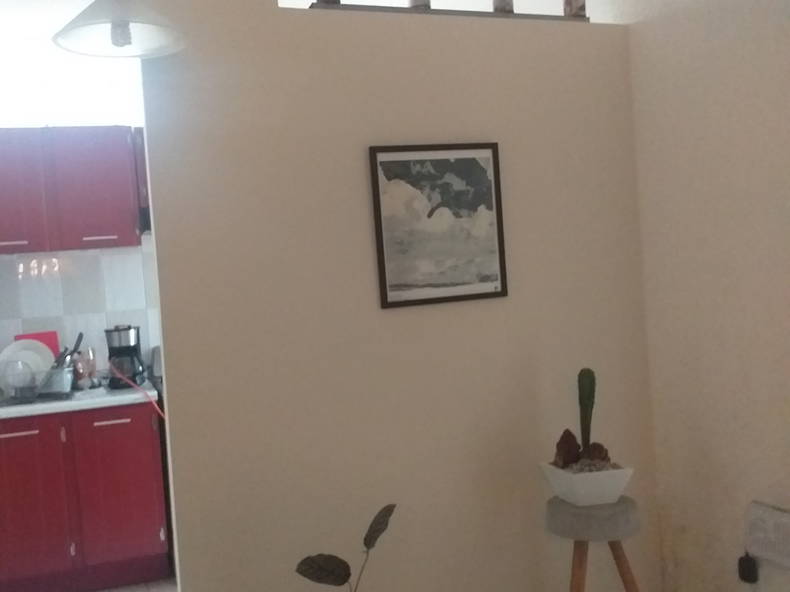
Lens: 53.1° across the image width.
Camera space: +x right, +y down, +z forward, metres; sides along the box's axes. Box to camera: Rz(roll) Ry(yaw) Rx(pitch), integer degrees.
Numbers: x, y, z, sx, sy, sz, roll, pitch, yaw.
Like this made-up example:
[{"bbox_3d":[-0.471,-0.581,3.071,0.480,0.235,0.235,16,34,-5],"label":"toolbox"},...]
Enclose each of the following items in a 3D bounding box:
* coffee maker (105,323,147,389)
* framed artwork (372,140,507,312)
[{"bbox_3d":[-1.327,0.296,3.906,0.169,0.298,0.210,-4,1,-12],"label":"coffee maker"},{"bbox_3d":[0.153,-0.244,2.697,0.455,0.532,0.022,-5,2,-17],"label":"framed artwork"}]

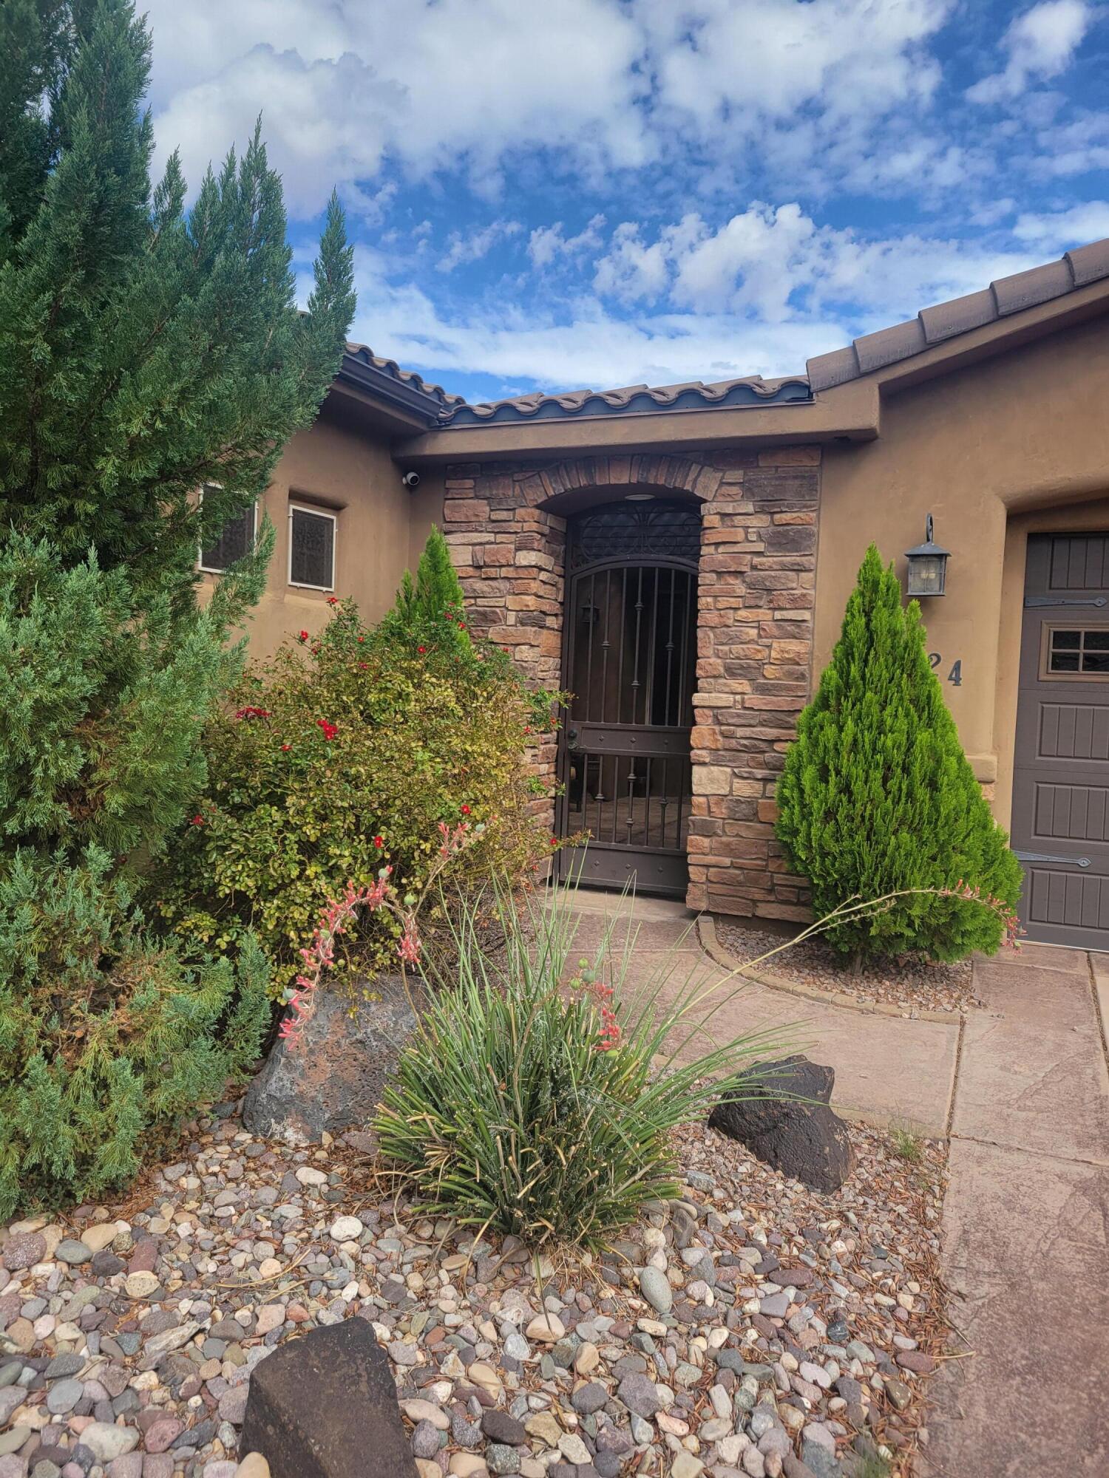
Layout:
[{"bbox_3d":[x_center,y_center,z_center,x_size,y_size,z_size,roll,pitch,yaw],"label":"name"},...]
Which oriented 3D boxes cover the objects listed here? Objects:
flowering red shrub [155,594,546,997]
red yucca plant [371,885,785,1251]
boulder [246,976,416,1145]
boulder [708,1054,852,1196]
[{"bbox_3d":[-0.830,0.299,4.600,1.620,1.680,1.650,2,3,-9],"label":"flowering red shrub"},{"bbox_3d":[0.065,0.786,2.900,1.060,0.840,0.950,2,3,0],"label":"red yucca plant"},{"bbox_3d":[-0.680,0.961,3.500,0.600,0.420,0.520,2,3,-9],"label":"boulder"},{"bbox_3d":[0.690,1.111,3.340,0.330,0.310,0.460,-1,4,-45],"label":"boulder"}]

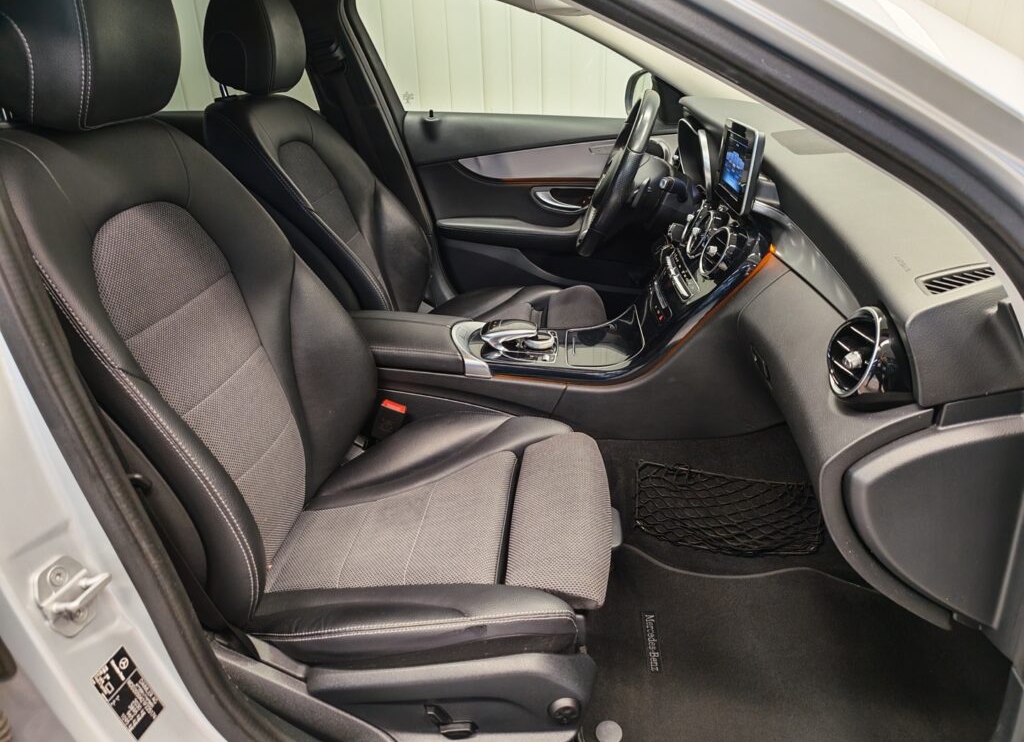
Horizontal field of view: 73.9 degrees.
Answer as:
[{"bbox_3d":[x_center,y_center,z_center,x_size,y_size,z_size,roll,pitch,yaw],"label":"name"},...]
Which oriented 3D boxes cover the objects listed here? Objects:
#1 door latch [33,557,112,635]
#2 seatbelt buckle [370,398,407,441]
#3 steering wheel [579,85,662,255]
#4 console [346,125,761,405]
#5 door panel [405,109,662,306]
[{"bbox_3d":[-0.341,0.174,0.528,0.032,0.066,0.044,0,25,5],"label":"door latch"},{"bbox_3d":[-0.214,0.086,1.179,0.048,0.074,0.029,20,25,-5],"label":"seatbelt buckle"},{"bbox_3d":[0.240,-0.420,1.482,0.090,0.370,0.374,22,25,-5],"label":"steering wheel"},{"bbox_3d":[0.038,-0.199,1.194,0.730,0.440,0.290,0,25,5],"label":"console"},{"bbox_3d":[0.130,-0.423,1.834,0.820,0.540,0.130,0,25,5],"label":"door panel"}]

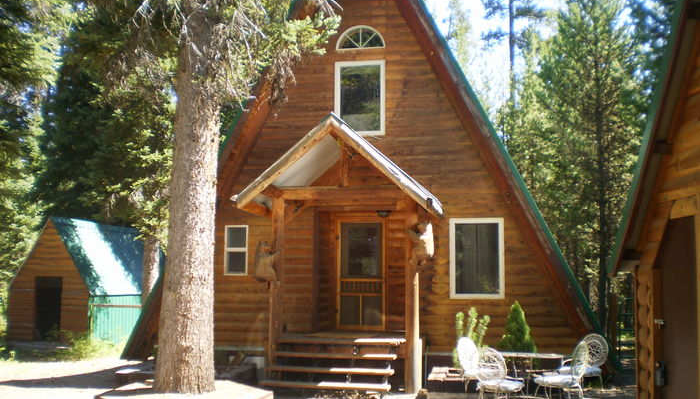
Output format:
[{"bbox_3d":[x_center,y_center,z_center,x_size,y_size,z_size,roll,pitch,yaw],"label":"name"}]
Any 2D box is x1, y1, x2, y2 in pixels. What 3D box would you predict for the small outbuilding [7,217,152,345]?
[{"bbox_3d":[-7.861,2.420,21.817,2.500,3.438,3.400,-1,-6,14],"label":"small outbuilding"}]

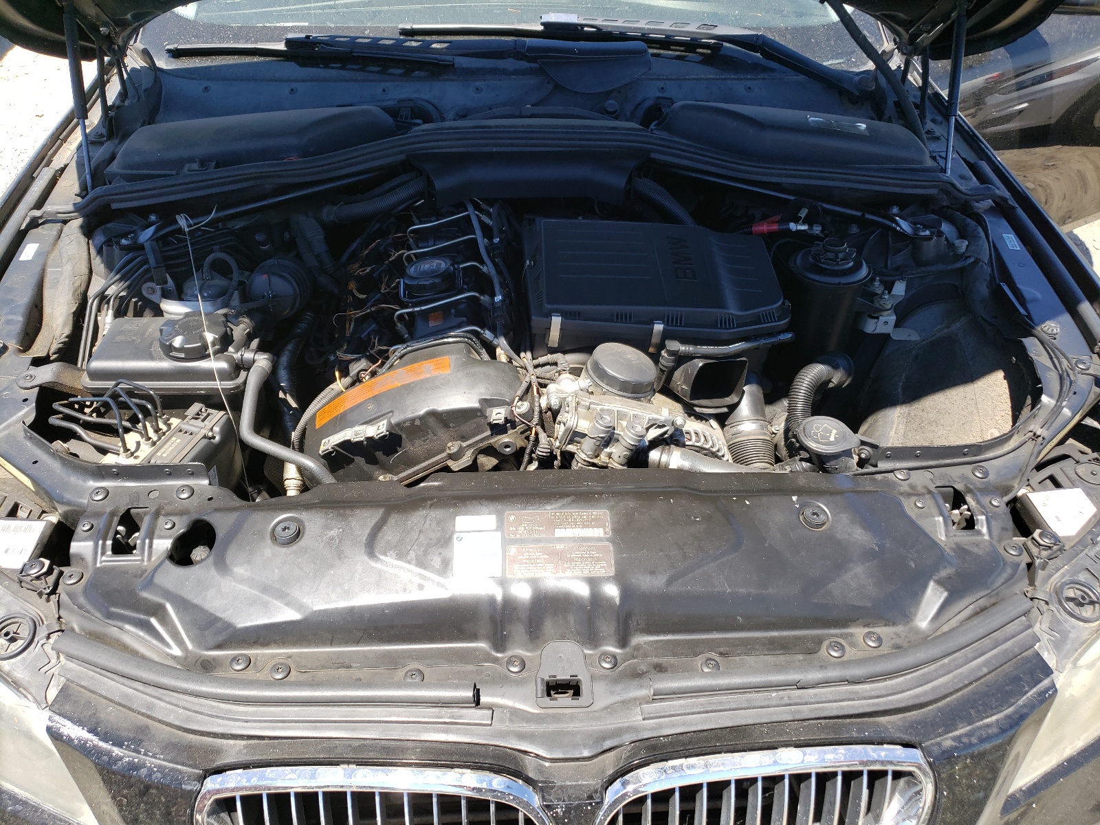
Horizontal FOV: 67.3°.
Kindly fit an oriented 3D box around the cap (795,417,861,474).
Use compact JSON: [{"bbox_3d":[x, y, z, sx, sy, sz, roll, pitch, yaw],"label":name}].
[{"bbox_3d":[0.342,0.040,1.015,0.074,0.040,0.066,-1,40,-3],"label":"cap"}]

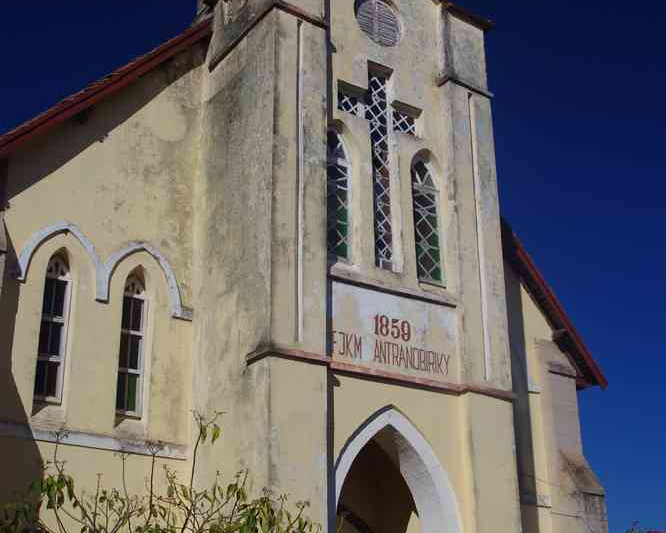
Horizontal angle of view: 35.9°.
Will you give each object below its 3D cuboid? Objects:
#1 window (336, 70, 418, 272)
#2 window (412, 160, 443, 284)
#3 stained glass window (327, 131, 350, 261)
[{"bbox_3d":[0.707,-1.521,15.463,1.622,3.456,0.150,15,-28,-32],"label":"window"},{"bbox_3d":[1.407,-0.765,15.665,0.488,2.268,0.140,15,-28,-32],"label":"window"},{"bbox_3d":[0.017,-1.120,14.761,0.488,2.268,0.140,15,-28,-32],"label":"stained glass window"}]

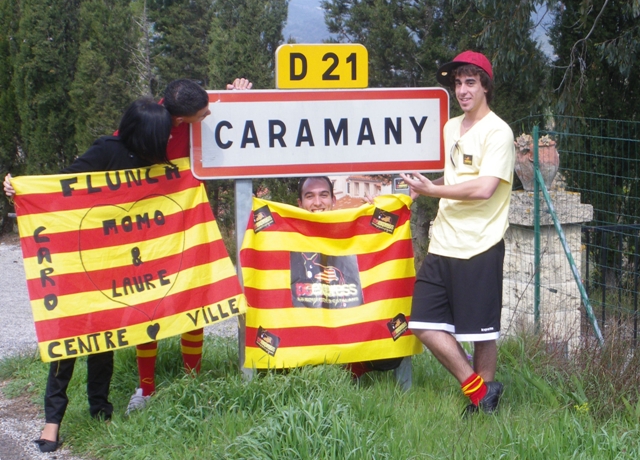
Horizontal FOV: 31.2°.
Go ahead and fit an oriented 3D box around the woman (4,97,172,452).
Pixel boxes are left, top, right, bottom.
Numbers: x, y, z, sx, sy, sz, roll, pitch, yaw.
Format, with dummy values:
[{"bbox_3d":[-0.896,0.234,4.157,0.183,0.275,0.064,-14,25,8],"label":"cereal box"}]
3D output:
[{"bbox_3d":[-1.001,0.185,4.980,0.720,1.530,0.500,-3,7,-14],"label":"woman"}]

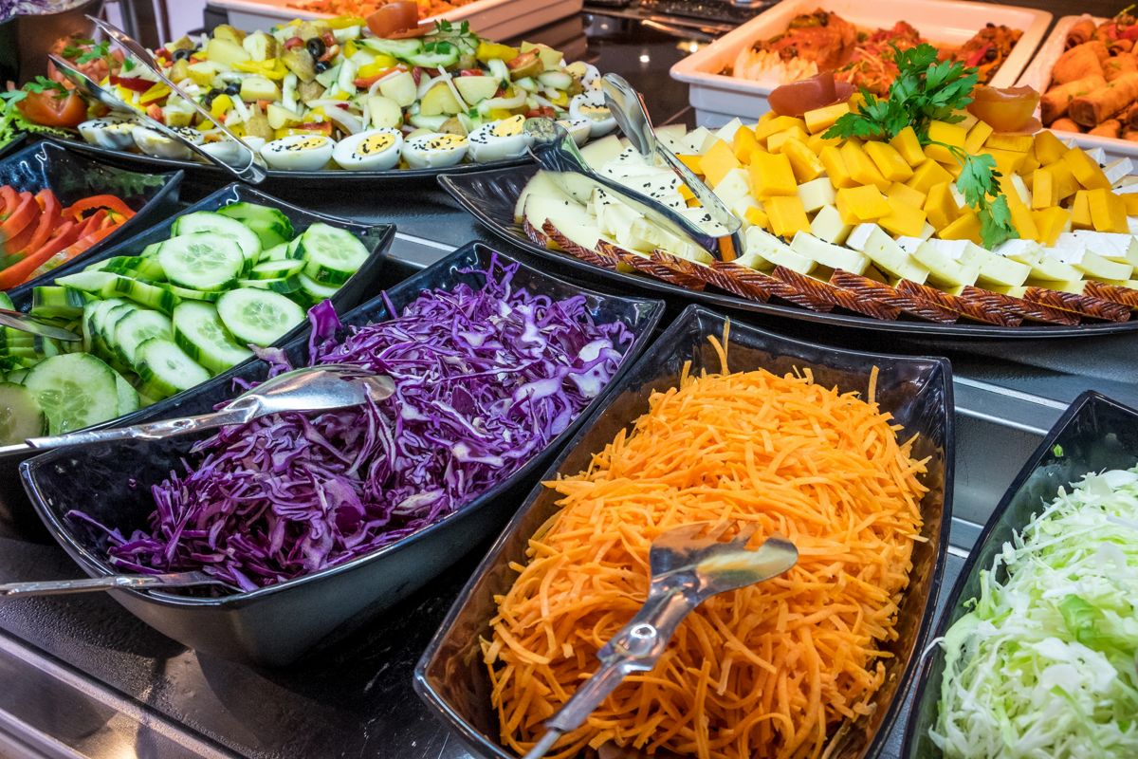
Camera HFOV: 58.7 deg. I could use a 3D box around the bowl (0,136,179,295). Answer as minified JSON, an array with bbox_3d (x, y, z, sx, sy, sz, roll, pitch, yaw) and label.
[{"bbox_3d":[-0.390,-0.059,0.642,0.167,0.082,0.315,14,34,19],"label":"bowl"}]

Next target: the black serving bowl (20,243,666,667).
[{"bbox_3d":[-0.089,0.032,0.510,0.167,0.082,0.315,22,37,30],"label":"black serving bowl"}]

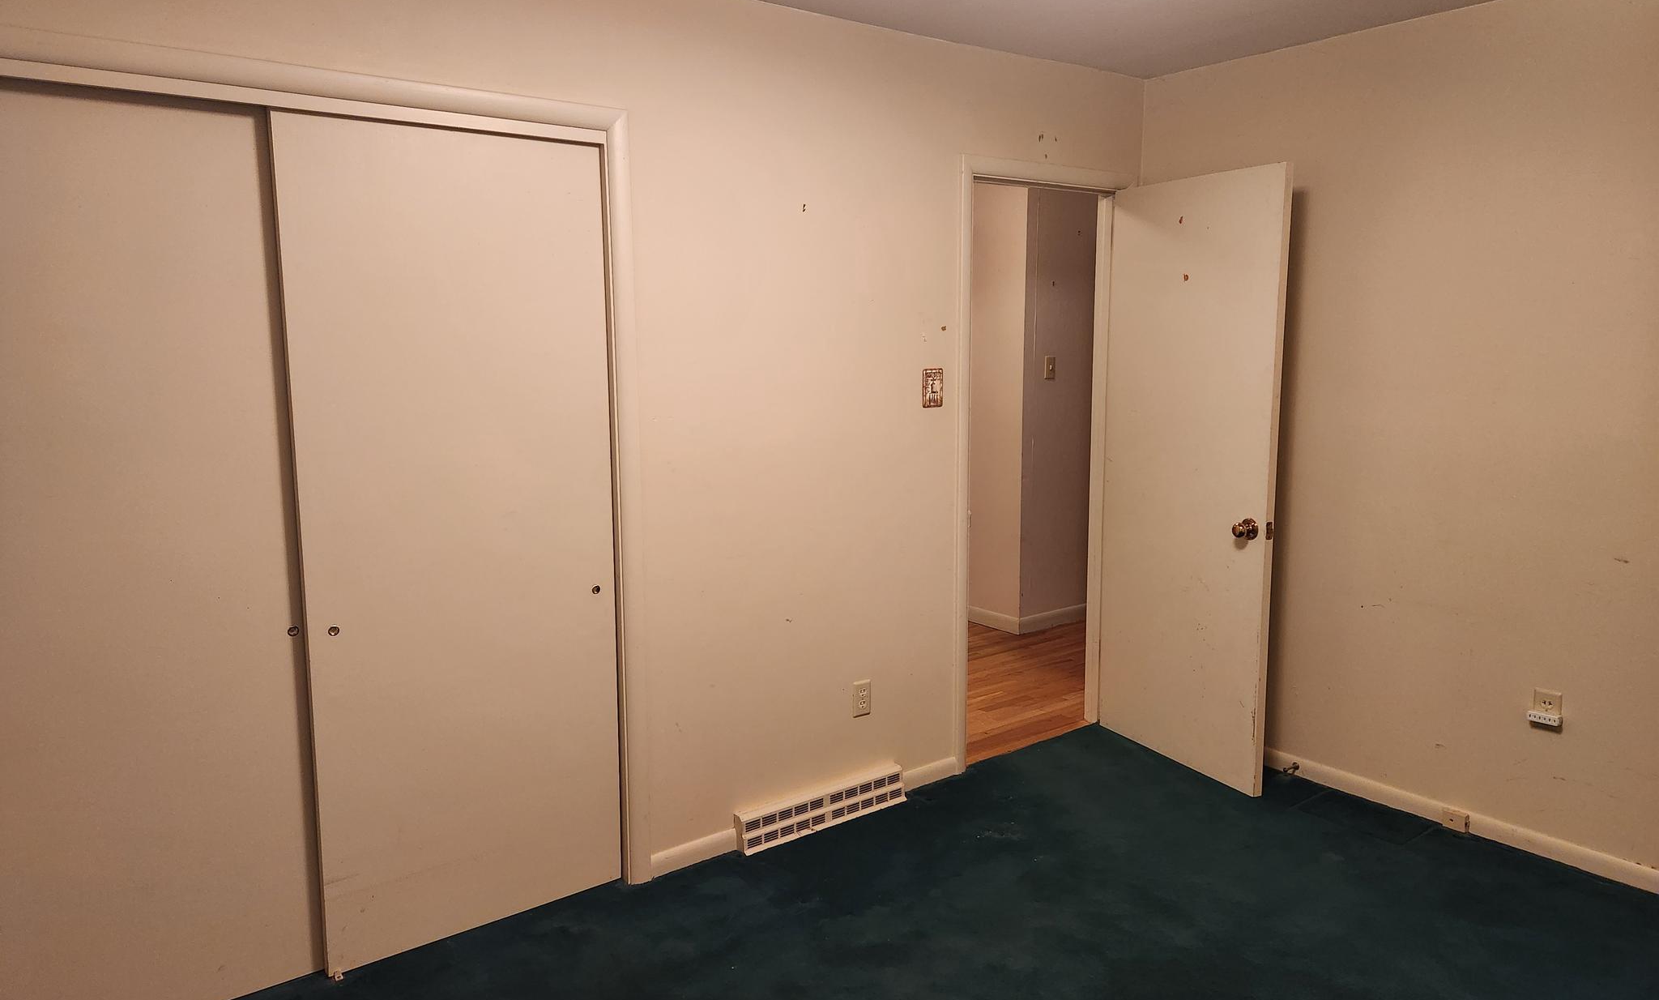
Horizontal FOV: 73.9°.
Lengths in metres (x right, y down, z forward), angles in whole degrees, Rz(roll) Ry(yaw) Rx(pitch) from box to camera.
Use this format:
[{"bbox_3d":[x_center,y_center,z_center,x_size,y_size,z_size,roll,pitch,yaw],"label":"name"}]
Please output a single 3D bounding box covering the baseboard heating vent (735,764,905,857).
[{"bbox_3d":[-0.006,0.962,3.464,0.648,0.115,0.066,-7,10,-37],"label":"baseboard heating vent"}]

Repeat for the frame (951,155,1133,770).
[{"bbox_3d":[0.751,-0.122,4.001,0.896,2.096,0.128,-7,10,-37],"label":"frame"}]

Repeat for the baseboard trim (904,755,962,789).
[{"bbox_3d":[0.344,0.940,3.763,0.254,0.068,0.016,-7,10,-37],"label":"baseboard trim"}]

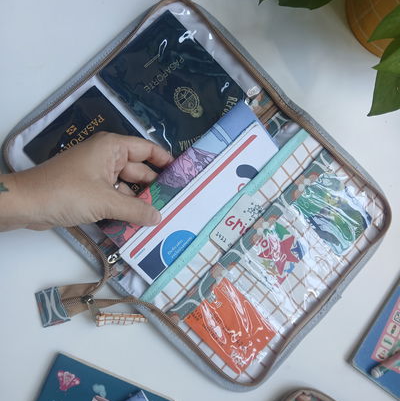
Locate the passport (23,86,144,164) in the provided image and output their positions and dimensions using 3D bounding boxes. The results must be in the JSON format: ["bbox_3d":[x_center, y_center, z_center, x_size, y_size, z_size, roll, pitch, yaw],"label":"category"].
[{"bbox_3d":[-0.084,-0.031,0.370,0.088,0.004,0.125,-45,96,-7],"label":"passport"}]

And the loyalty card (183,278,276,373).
[{"bbox_3d":[0.027,0.118,0.385,0.054,0.001,0.086,-44,96,-7],"label":"loyalty card"}]

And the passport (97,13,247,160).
[{"bbox_3d":[-0.019,-0.103,0.382,0.088,0.005,0.125,-44,96,-7],"label":"passport"}]

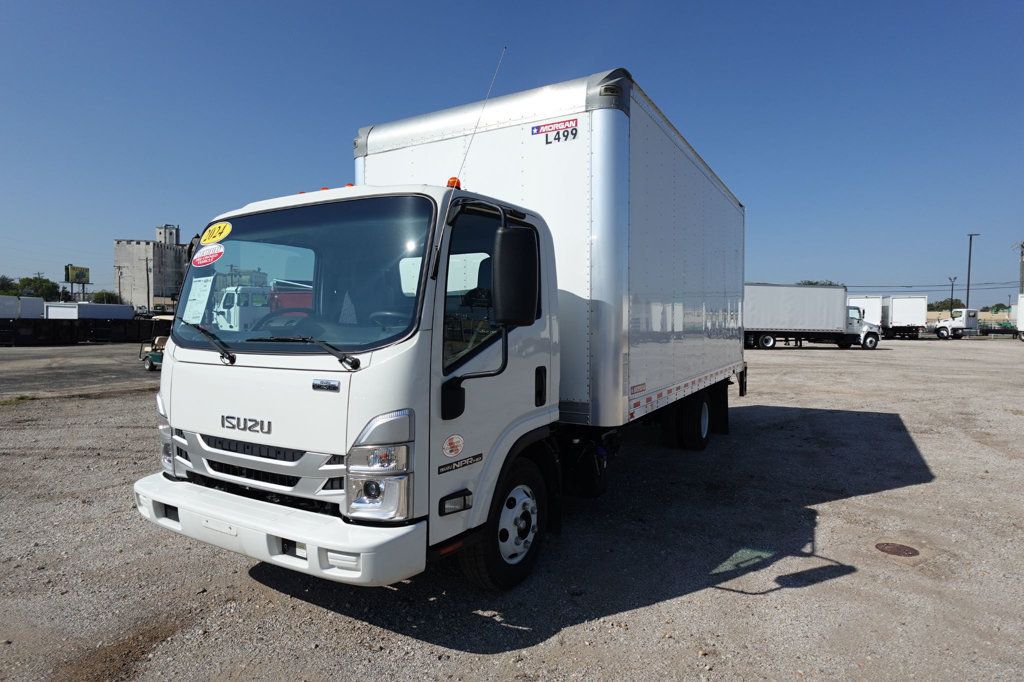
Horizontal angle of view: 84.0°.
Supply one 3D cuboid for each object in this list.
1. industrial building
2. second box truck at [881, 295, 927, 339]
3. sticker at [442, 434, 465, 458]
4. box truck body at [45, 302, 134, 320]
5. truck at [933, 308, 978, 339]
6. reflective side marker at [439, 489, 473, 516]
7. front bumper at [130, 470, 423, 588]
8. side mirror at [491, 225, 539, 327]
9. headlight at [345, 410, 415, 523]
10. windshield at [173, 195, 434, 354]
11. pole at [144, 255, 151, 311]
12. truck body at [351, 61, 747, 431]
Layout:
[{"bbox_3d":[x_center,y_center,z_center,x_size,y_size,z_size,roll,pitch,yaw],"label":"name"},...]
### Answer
[{"bbox_3d":[-117.196,-21.280,185.141,10.800,34.000,22.000,0,2,-8],"label":"industrial building"},{"bbox_3d":[33.100,-1.940,48.700,2.450,3.400,7.500,1,2,25],"label":"second box truck"},{"bbox_3d":[-0.280,0.505,2.732,0.010,0.113,0.155,1,2,31],"label":"sticker"},{"bbox_3d":[-33.850,-1.810,45.900,2.480,2.200,6.300,0,2,-1],"label":"box truck body"},{"bbox_3d":[41.222,-1.569,52.800,2.250,2.720,2.750,-1,2,-24],"label":"truck"},{"bbox_3d":[-0.255,0.727,2.569,0.050,0.082,0.205,1,2,30],"label":"reflective side marker"},{"bbox_3d":[-1.290,0.880,2.815,1.930,0.215,0.325,1,2,30],"label":"front bumper"},{"bbox_3d":[0.015,-0.276,2.456,0.190,0.425,0.100,0,2,13],"label":"side mirror"},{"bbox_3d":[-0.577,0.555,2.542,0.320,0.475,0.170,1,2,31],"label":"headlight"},{"bbox_3d":[-1.246,-0.339,3.071,1.930,0.868,0.140,1,-15,31],"label":"windshield"},{"bbox_3d":[-63.900,-9.650,100.000,0.400,10.200,0.400,0,2,0],"label":"pole"},{"bbox_3d":[1.002,-0.722,6.871,2.572,2.470,5.410,1,2,31],"label":"truck body"}]

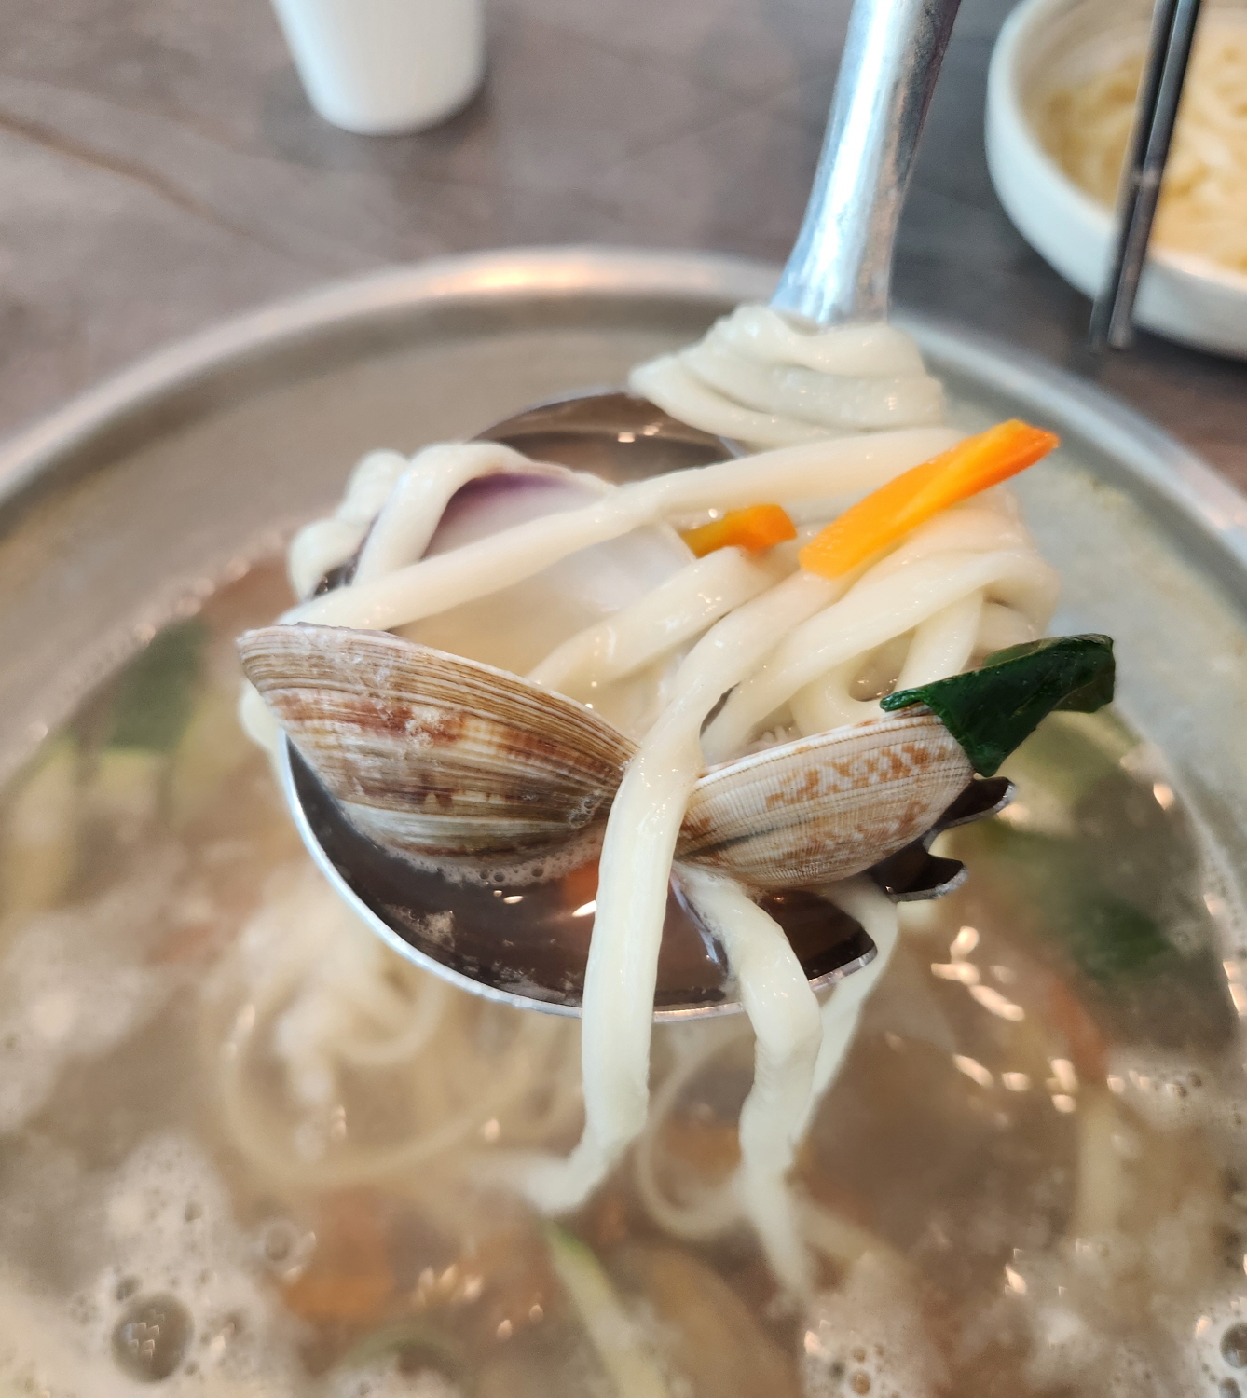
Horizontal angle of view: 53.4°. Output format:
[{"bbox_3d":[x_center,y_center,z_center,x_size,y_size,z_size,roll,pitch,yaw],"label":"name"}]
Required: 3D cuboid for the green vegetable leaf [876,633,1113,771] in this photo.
[{"bbox_3d":[0.045,0.001,0.148,0.026,0.012,0.013,-12,68,-4],"label":"green vegetable leaf"}]

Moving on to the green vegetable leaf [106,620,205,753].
[{"bbox_3d":[-0.090,-0.002,0.237,0.015,0.006,0.025,18,69,8],"label":"green vegetable leaf"}]

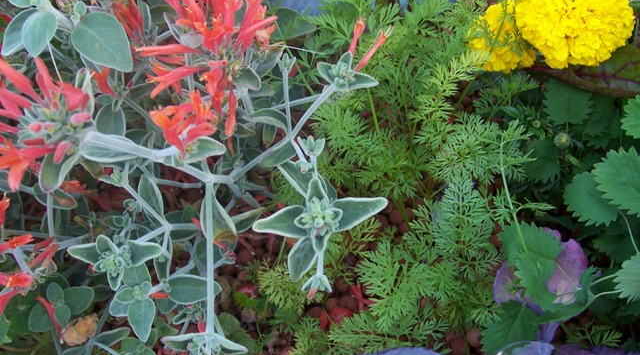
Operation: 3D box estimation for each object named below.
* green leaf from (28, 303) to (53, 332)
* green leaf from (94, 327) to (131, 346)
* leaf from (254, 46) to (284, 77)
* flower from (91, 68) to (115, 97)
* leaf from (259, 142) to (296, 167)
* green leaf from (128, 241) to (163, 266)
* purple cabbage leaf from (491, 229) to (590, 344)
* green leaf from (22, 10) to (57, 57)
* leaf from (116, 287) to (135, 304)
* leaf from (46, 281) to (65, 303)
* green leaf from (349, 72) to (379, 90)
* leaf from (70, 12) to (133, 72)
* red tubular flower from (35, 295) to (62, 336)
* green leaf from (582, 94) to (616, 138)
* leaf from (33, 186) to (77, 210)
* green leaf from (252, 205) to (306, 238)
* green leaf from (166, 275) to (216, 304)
[{"bbox_3d":[-0.276,0.139,0.600,0.034,0.008,0.026,-41,81,-8],"label":"green leaf"},{"bbox_3d":[-0.187,0.143,0.546,0.033,0.009,0.018,-17,49,-7],"label":"green leaf"},{"bbox_3d":[-0.043,-0.099,0.514,0.036,0.010,0.023,-47,54,-9],"label":"leaf"},{"bbox_3d":[-0.164,-0.071,0.463,0.016,0.014,0.022,-32,104,-16],"label":"flower"},{"bbox_3d":[-0.038,-0.021,0.535,0.035,0.009,0.019,-35,93,-5],"label":"leaf"},{"bbox_3d":[-0.142,0.062,0.492,0.028,0.010,0.019,-4,70,-8],"label":"green leaf"},{"bbox_3d":[0.204,0.101,0.560,0.090,0.035,0.101,0,90,-3],"label":"purple cabbage leaf"},{"bbox_3d":[-0.208,-0.107,0.449,0.025,0.010,0.037,10,79,2],"label":"green leaf"},{"bbox_3d":[-0.161,0.097,0.498,0.017,0.005,0.013,-3,69,-1],"label":"leaf"},{"bbox_3d":[-0.244,0.107,0.556,0.015,0.006,0.022,-19,85,-6],"label":"leaf"},{"bbox_3d":[0.034,-0.075,0.472,0.025,0.008,0.015,0,52,12],"label":"green leaf"},{"bbox_3d":[-0.152,-0.094,0.425,0.036,0.010,0.054,-42,79,-14],"label":"leaf"},{"bbox_3d":[-0.224,0.116,0.500,0.010,0.010,0.039,-30,106,-15],"label":"red tubular flower"},{"bbox_3d":[0.289,-0.068,0.627,0.044,0.010,0.056,15,74,8],"label":"green leaf"},{"bbox_3d":[-0.238,0.018,0.545,0.043,0.009,0.019,21,67,0],"label":"leaf"},{"bbox_3d":[-0.030,0.033,0.453,0.041,0.009,0.022,-6,62,-7],"label":"green leaf"},{"bbox_3d":[-0.113,0.099,0.545,0.049,0.010,0.028,2,72,0],"label":"green leaf"}]

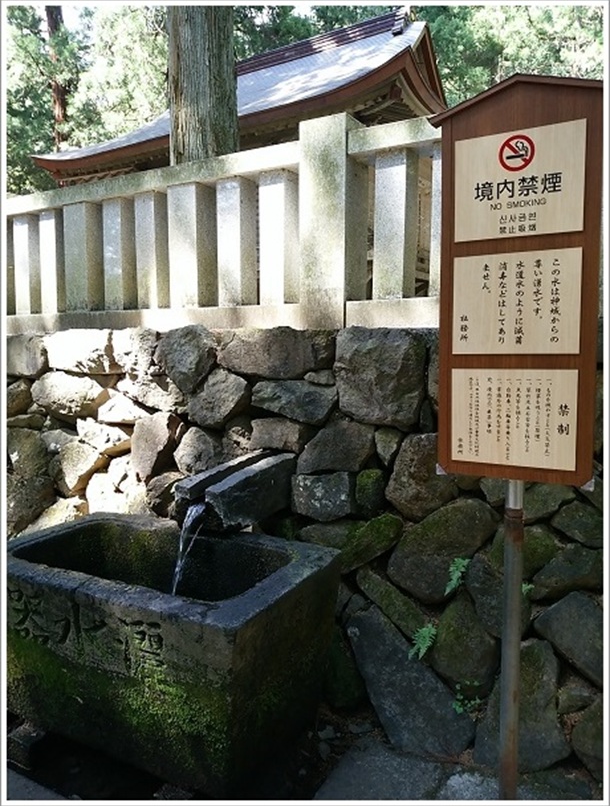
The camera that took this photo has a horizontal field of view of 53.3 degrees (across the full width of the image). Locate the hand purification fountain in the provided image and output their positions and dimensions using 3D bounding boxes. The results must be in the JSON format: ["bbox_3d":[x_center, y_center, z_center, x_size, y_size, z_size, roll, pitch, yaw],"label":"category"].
[{"bbox_3d":[-0.586,0.710,2.424,1.335,0.925,0.865,3,5,27],"label":"hand purification fountain"}]

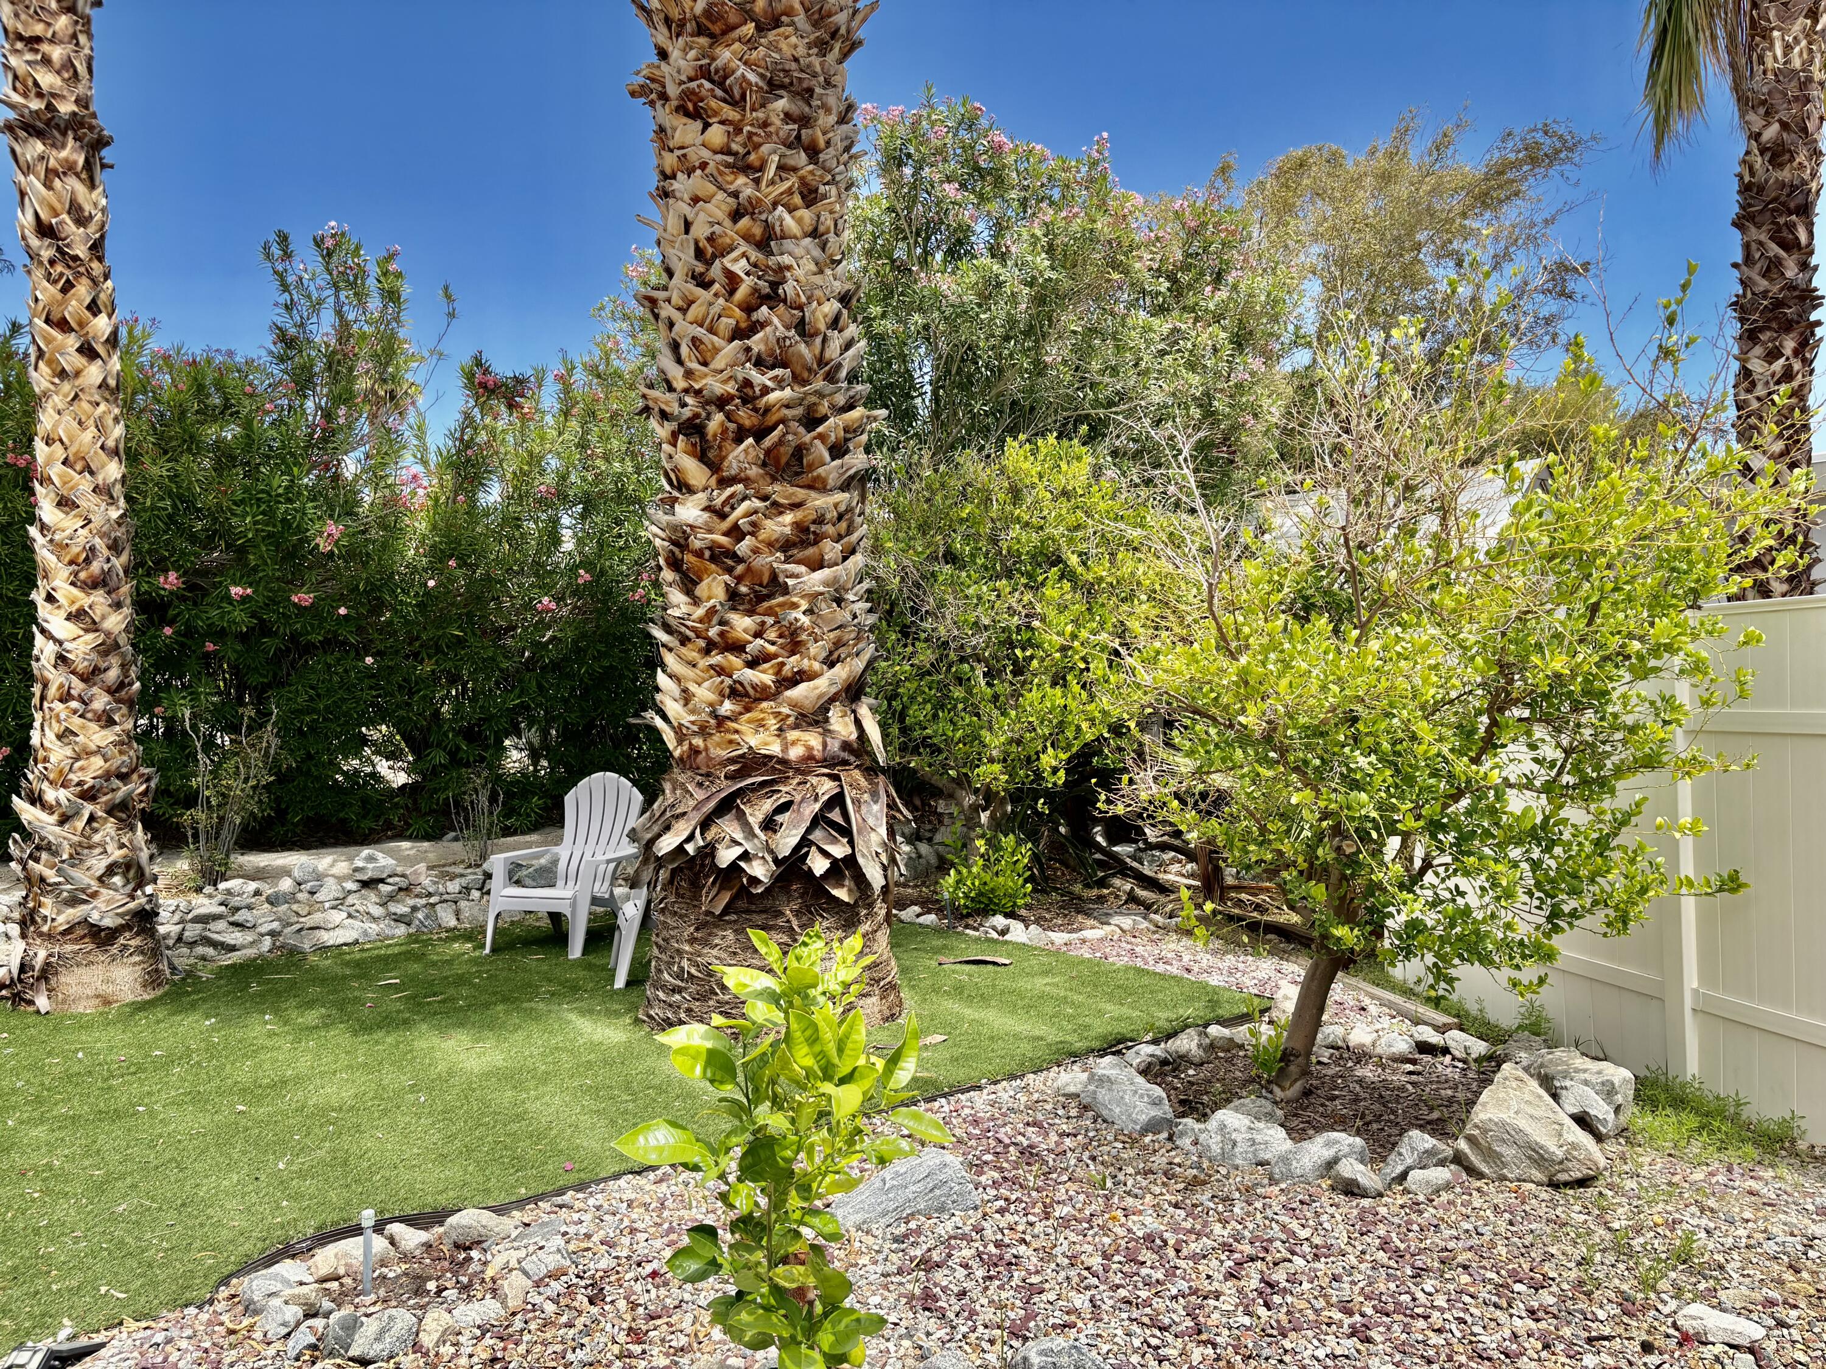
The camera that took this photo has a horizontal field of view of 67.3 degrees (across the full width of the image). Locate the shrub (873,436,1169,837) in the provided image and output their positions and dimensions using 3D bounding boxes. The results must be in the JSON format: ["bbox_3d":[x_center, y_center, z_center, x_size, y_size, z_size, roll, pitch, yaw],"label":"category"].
[{"bbox_3d":[0.620,-0.200,9.200,2.300,2.900,2.100,-1,-1,0],"label":"shrub"}]

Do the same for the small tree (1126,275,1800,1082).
[{"bbox_3d":[1.840,0.020,4.750,2.250,2.800,2.100,-1,-1,0],"label":"small tree"}]

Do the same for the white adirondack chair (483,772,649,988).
[{"bbox_3d":[-1.900,0.975,7.550,0.740,0.950,0.820,-1,-1,20],"label":"white adirondack chair"}]

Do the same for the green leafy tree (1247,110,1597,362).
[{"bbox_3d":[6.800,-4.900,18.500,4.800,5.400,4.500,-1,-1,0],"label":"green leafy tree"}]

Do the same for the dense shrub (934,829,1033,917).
[{"bbox_3d":[0.460,1.200,8.700,0.620,0.550,0.580,-1,-1,0],"label":"dense shrub"}]

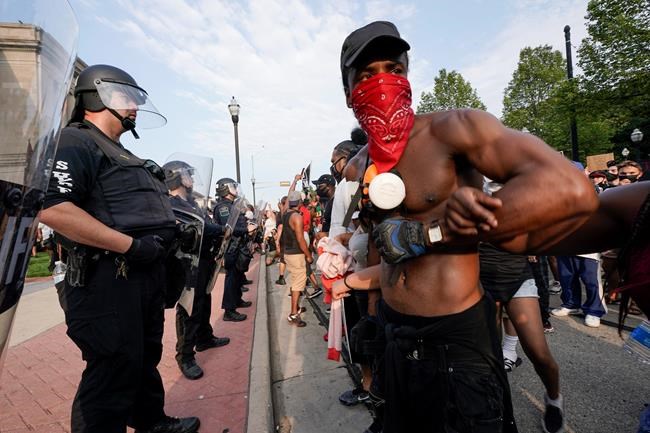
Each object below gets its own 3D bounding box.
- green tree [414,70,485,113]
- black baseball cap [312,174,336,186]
[{"bbox_3d":[9.800,-5.300,22.000,6.800,11.900,6.800,-4,0,0],"label":"green tree"},{"bbox_3d":[-0.006,-0.374,3.000,0.260,0.130,0.175,-4,0,-29],"label":"black baseball cap"}]

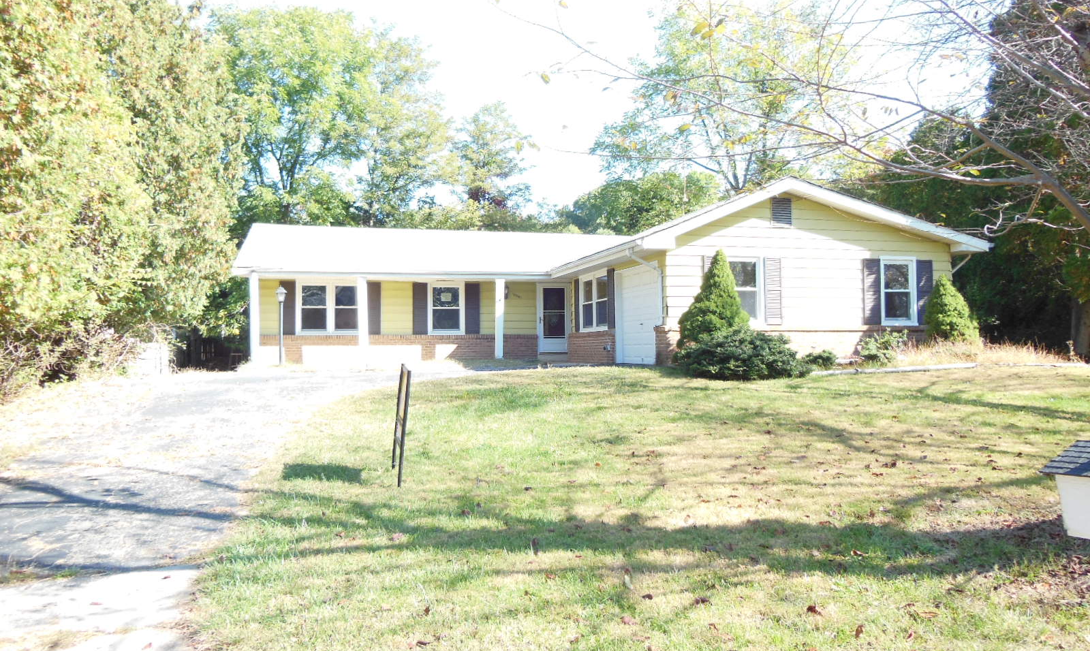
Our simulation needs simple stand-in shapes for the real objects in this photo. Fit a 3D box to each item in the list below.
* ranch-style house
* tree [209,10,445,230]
[{"bbox_3d":[0.155,-1.232,24.200,18.000,4.670,15.450,0,-2,-16],"label":"ranch-style house"},{"bbox_3d":[-11.601,-7.807,42.708,12.930,19.240,12.030,-1,-2,0],"label":"tree"}]

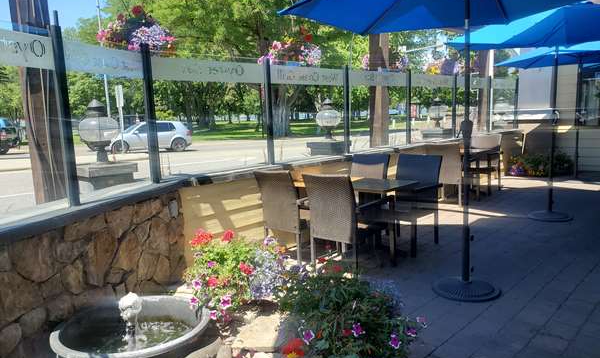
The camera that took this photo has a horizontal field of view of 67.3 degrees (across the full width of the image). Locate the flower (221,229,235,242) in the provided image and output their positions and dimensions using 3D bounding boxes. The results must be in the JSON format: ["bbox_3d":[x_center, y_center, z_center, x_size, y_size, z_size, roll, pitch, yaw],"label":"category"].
[{"bbox_3d":[-0.483,0.370,2.980,0.088,0.090,0.080,-3,9,-10],"label":"flower"}]

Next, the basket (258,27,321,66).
[{"bbox_3d":[-0.134,-1.611,5.481,0.660,0.520,0.700,-2,8,0],"label":"basket"}]

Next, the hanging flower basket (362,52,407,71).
[{"bbox_3d":[1.332,-1.854,7.022,0.660,0.420,0.680,6,12,44],"label":"hanging flower basket"}]

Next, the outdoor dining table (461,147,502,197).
[{"bbox_3d":[2.750,-0.087,7.393,0.660,0.740,0.660,6,12,44],"label":"outdoor dining table"}]

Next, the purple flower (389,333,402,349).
[{"bbox_3d":[0.502,0.850,2.380,0.066,0.075,0.050,0,9,12],"label":"purple flower"}]

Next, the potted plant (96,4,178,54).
[{"bbox_3d":[-1.515,-1.385,4.176,0.660,0.480,0.660,6,12,44],"label":"potted plant"}]

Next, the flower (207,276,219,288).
[{"bbox_3d":[-0.547,0.640,2.800,0.075,0.072,0.065,-4,9,-12],"label":"flower"}]

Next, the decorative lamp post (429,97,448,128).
[{"bbox_3d":[2.970,-1.425,9.734,0.440,0.690,0.440,6,12,44],"label":"decorative lamp post"}]

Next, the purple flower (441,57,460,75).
[{"bbox_3d":[2.851,-2.131,8.537,0.340,0.340,0.360,6,12,44],"label":"purple flower"}]

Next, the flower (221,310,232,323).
[{"bbox_3d":[-0.388,0.726,2.380,0.060,0.060,0.045,-4,8,-10],"label":"flower"}]

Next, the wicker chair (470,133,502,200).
[{"bbox_3d":[3.076,-0.259,7.774,0.560,0.940,0.640,6,12,45],"label":"wicker chair"}]

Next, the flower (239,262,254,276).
[{"bbox_3d":[-0.342,0.569,2.850,0.100,0.088,0.080,-3,9,-7],"label":"flower"}]

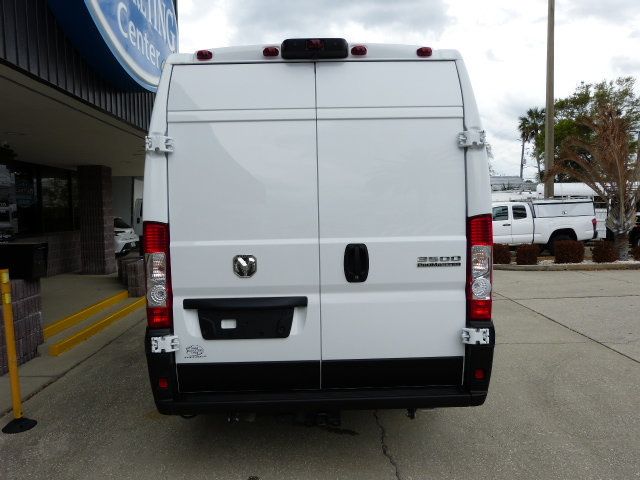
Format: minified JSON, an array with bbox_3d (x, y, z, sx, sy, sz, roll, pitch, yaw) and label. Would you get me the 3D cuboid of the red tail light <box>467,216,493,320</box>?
[{"bbox_3d":[0.917,0.160,2.673,0.178,0.619,0.140,-1,4,-1],"label":"red tail light"}]

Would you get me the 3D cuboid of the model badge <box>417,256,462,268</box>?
[{"bbox_3d":[0.679,0.126,2.623,0.252,0.065,0.015,-1,4,-1],"label":"model badge"}]

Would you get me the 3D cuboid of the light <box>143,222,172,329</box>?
[{"bbox_3d":[-0.919,0.201,2.642,0.169,0.607,0.140,-1,4,-1],"label":"light"}]

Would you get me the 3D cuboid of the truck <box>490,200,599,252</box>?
[{"bbox_3d":[5.712,-0.413,14.531,5.290,1.760,1.840,-2,4,-7],"label":"truck"}]

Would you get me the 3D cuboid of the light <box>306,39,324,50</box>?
[{"bbox_3d":[-0.025,-1.102,2.603,0.100,0.057,0.040,-1,4,-1],"label":"light"}]

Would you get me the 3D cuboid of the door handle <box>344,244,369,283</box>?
[{"bbox_3d":[0.209,0.133,2.607,0.141,0.221,0.050,-1,4,-1],"label":"door handle"}]

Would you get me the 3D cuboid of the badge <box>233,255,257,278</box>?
[{"bbox_3d":[-0.421,0.150,2.605,0.132,0.132,0.020,-1,4,-1],"label":"badge"}]

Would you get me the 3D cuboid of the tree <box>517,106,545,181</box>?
[{"bbox_3d":[23.549,-8.510,51.858,3.150,12.286,3.000,-1,4,-1],"label":"tree"}]

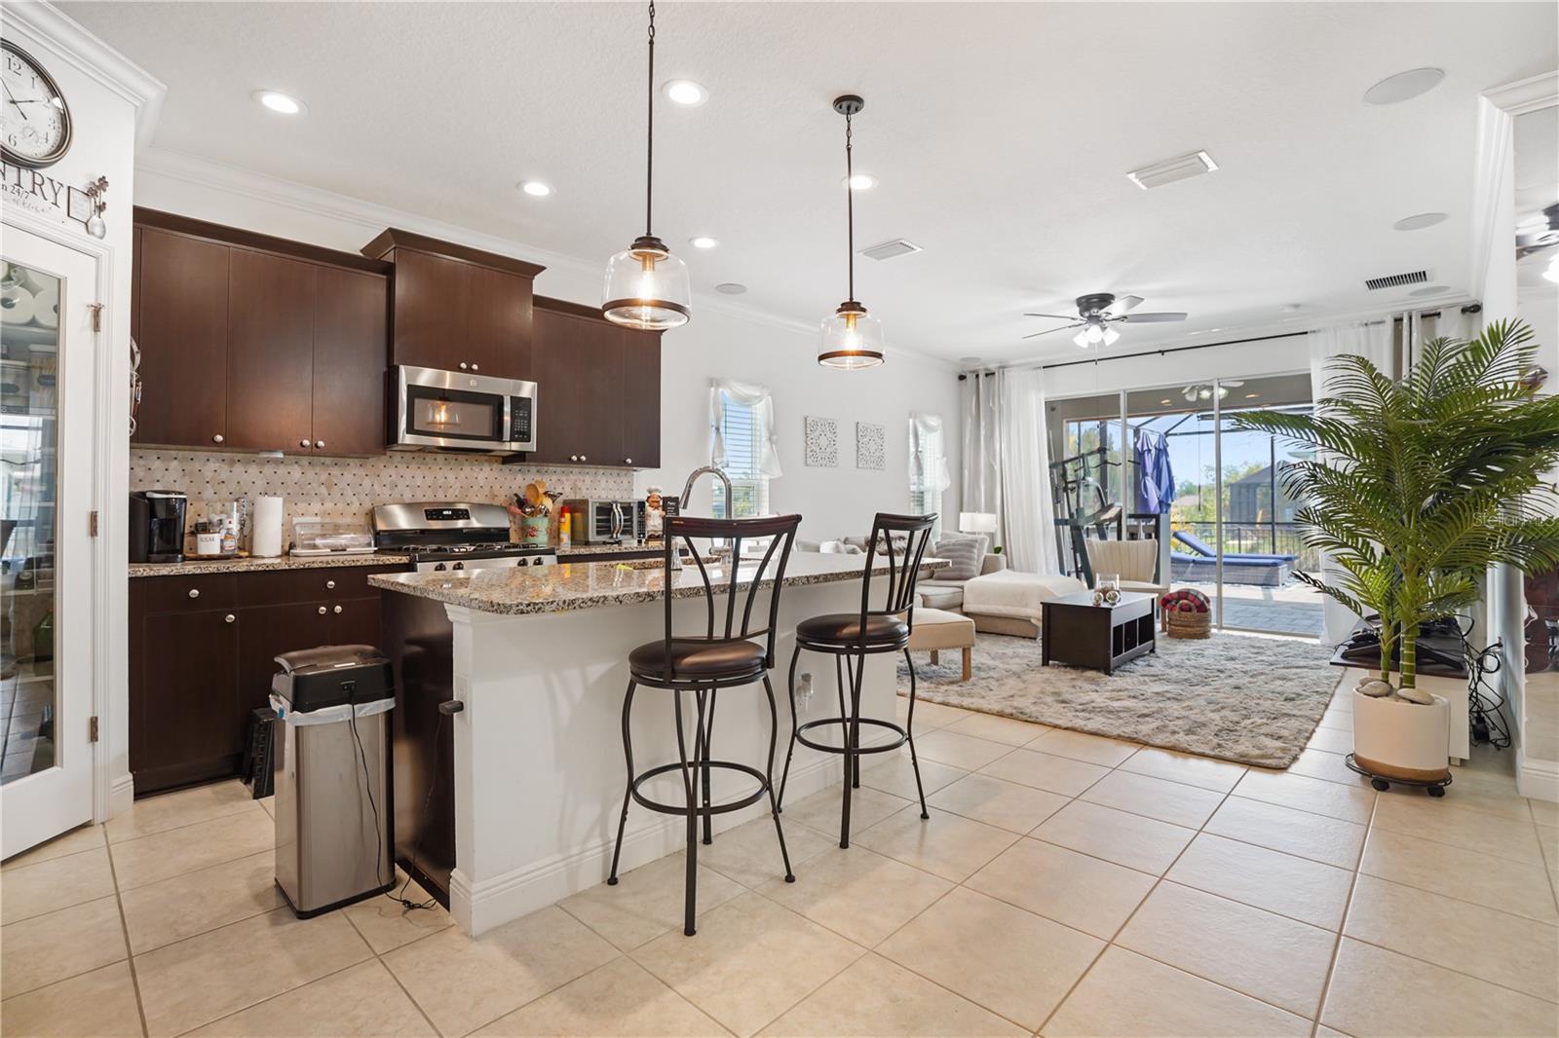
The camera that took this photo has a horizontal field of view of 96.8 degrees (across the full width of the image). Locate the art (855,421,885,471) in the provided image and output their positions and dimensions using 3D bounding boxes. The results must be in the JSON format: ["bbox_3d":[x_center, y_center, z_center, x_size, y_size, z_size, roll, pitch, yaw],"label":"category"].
[{"bbox_3d":[0.939,-0.740,7.096,0.035,0.462,0.440,0,0,45],"label":"art"}]

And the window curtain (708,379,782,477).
[{"bbox_3d":[-0.269,-0.750,5.859,0.120,0.765,0.840,0,0,44],"label":"window curtain"}]

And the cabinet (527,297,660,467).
[{"bbox_3d":[-1.261,-0.850,4.623,0.365,1.010,0.960,0,0,45],"label":"cabinet"}]

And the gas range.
[{"bbox_3d":[-1.754,0.507,3.887,0.690,1.180,0.757,0,0,44],"label":"gas range"}]

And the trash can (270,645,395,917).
[{"bbox_3d":[-1.359,0.763,2.108,0.337,0.695,0.258,0,0,45],"label":"trash can"}]

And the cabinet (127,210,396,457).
[{"bbox_3d":[-2.518,-0.824,3.364,0.356,1.002,1.020,0,0,44],"label":"cabinet"}]

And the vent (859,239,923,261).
[{"bbox_3d":[0.732,-1.750,4.551,0.340,0.020,0.250,0,0,45],"label":"vent"}]

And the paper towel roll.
[{"bbox_3d":[-2.470,0.045,3.330,0.122,0.293,0.122,0,0,44],"label":"paper towel roll"}]

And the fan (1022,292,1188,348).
[{"bbox_3d":[2.557,-1.585,5.577,1.290,0.405,1.290,0,0,44],"label":"fan"}]

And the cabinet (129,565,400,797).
[{"bbox_3d":[-2.408,0.662,3.275,0.620,0.880,1.020,0,0,44],"label":"cabinet"}]

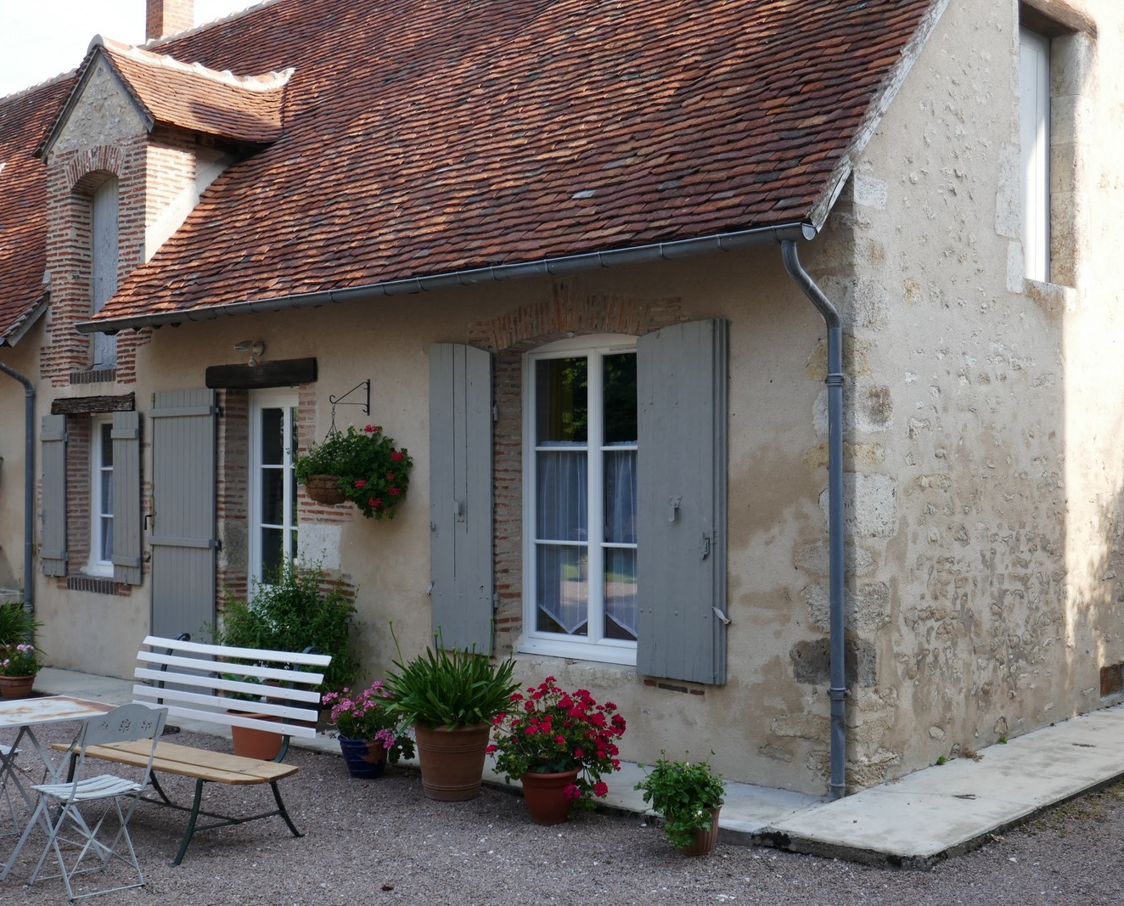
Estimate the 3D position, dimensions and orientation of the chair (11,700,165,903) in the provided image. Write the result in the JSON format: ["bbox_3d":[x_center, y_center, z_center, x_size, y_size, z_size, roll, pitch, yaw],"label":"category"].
[{"bbox_3d":[-2.110,1.549,6.357,0.460,0.820,0.430,-1,-1,44],"label":"chair"}]

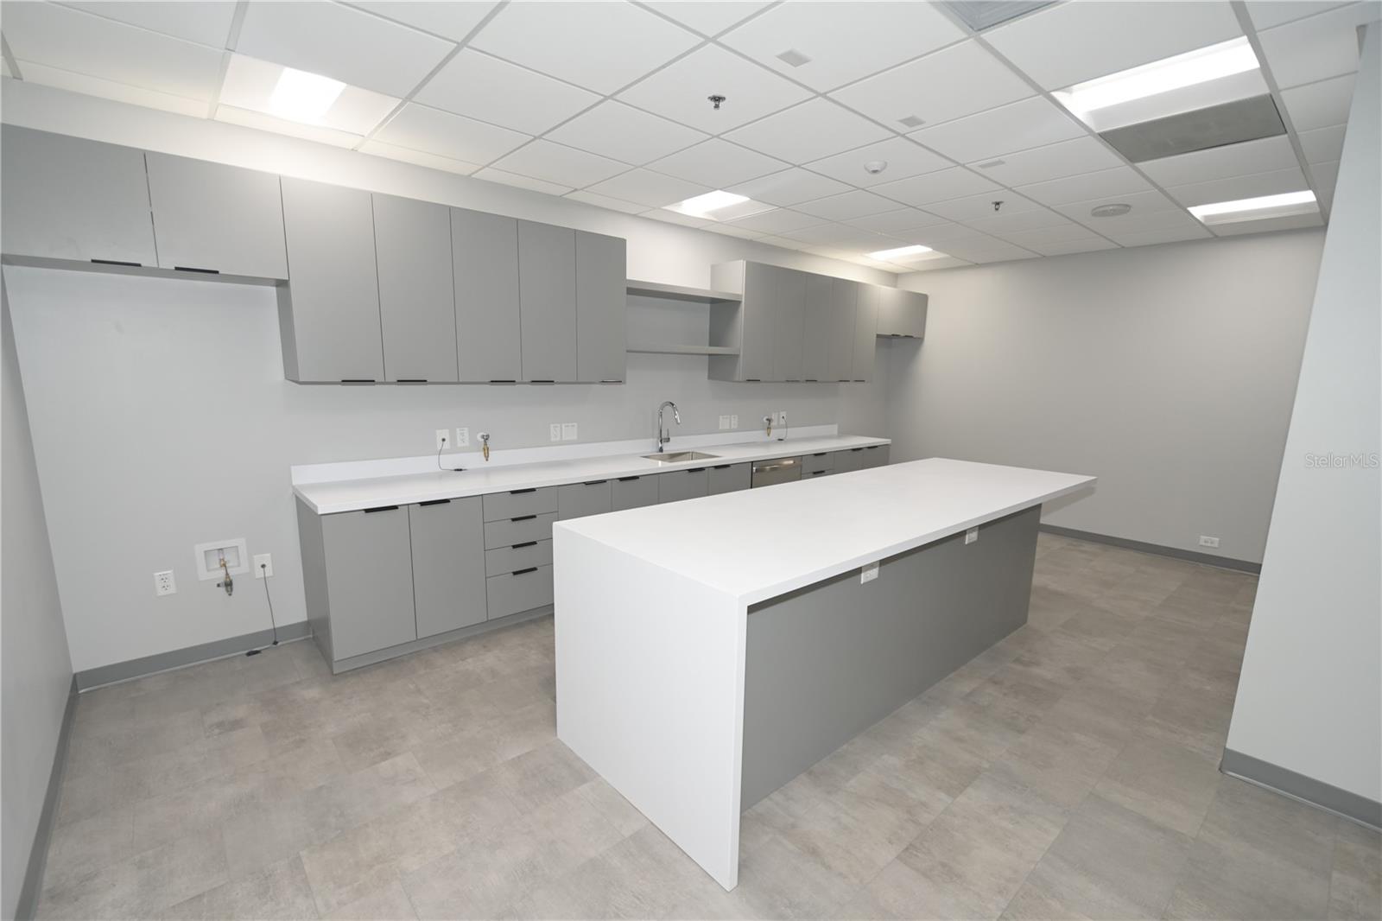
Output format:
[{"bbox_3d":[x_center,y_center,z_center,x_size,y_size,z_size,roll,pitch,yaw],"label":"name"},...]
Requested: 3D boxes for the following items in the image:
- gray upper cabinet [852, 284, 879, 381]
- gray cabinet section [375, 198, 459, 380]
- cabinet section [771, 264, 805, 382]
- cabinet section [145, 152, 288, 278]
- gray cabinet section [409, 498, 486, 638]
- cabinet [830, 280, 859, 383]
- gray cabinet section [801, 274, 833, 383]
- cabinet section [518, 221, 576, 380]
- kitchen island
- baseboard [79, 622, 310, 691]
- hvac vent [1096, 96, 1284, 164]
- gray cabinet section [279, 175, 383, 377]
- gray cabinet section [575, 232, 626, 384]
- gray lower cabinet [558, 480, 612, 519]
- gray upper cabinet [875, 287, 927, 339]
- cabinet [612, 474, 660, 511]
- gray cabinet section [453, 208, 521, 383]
[{"bbox_3d":[1.571,-1.243,5.689,0.364,0.908,0.380,-6,12,-39],"label":"gray upper cabinet"},{"bbox_3d":[-1.544,-0.902,3.162,0.373,0.917,0.380,-7,12,-40],"label":"gray cabinet section"},{"bbox_3d":[0.725,-1.164,5.045,0.373,0.917,0.380,-7,12,-40],"label":"cabinet section"},{"bbox_3d":[-2.143,-1.062,2.625,0.450,0.453,0.380,-7,12,-40],"label":"cabinet section"},{"bbox_3d":[-1.499,0.537,3.345,0.387,0.745,0.580,-7,12,-40],"label":"gray cabinet section"},{"bbox_3d":[1.283,-1.211,5.451,0.386,0.908,0.380,-6,12,-39],"label":"cabinet"},{"bbox_3d":[1.012,-1.197,5.283,0.376,0.917,0.380,-7,12,-40],"label":"gray cabinet section"},{"bbox_3d":[-0.971,-0.968,3.637,0.371,0.917,0.380,-7,12,-40],"label":"cabinet section"},{"bbox_3d":[0.933,0.620,2.923,2.975,0.914,1.004,-6,12,-39],"label":"kitchen island"},{"bbox_3d":[-2.474,0.978,2.926,0.907,0.100,0.015,-6,12,-39],"label":"baseboard"},{"bbox_3d":[2.336,-1.535,2.687,0.601,0.030,0.587,-6,12,-39],"label":"hvac vent"},{"bbox_3d":[-1.830,-0.869,2.924,0.375,0.917,0.380,-7,12,-40],"label":"gray cabinet section"},{"bbox_3d":[-0.686,-1.001,3.874,0.373,0.917,0.380,-7,12,-40],"label":"gray cabinet section"},{"bbox_3d":[-0.845,0.484,3.877,0.381,0.772,0.570,-6,12,-39],"label":"gray lower cabinet"},{"bbox_3d":[2.064,-1.528,6.056,0.908,0.445,0.380,-6,12,-39],"label":"gray upper cabinet"},{"bbox_3d":[-0.552,0.450,4.118,0.381,0.772,0.570,-6,12,-39],"label":"cabinet"},{"bbox_3d":[-1.257,-0.935,3.400,0.375,0.917,0.380,-7,12,-40],"label":"gray cabinet section"}]

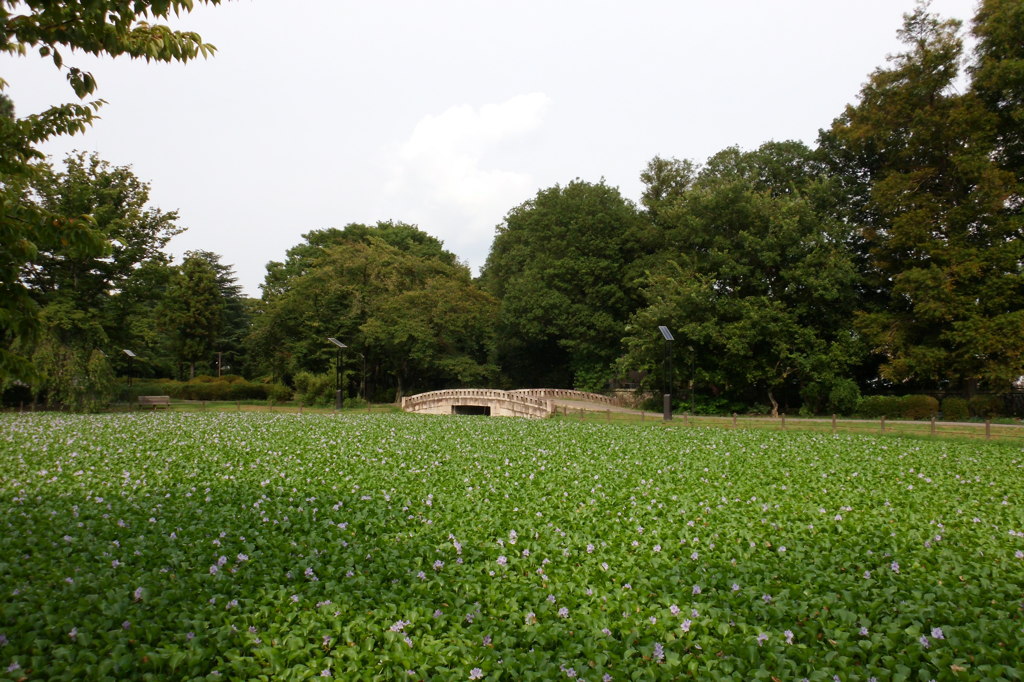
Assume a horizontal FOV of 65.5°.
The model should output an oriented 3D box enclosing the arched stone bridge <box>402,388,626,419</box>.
[{"bbox_3d":[-0.254,3.363,43.200,10.380,1.600,6.200,-2,-4,39],"label":"arched stone bridge"}]

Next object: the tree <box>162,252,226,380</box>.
[{"bbox_3d":[-29.513,-1.580,74.000,5.700,13.400,5.700,0,-3,0],"label":"tree"}]

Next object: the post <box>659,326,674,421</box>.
[{"bbox_3d":[6.572,1.380,33.800,0.420,4.000,0.700,2,-3,-34],"label":"post"}]

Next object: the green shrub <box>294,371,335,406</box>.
[{"bbox_3d":[-12.776,3.040,51.500,2.700,2.300,2.300,0,-3,-6],"label":"green shrub"}]

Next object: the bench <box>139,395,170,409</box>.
[{"bbox_3d":[-20.118,3.506,44.800,1.650,0.800,0.600,0,-3,-7],"label":"bench"}]

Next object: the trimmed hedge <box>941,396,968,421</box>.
[{"bbox_3d":[19.010,2.889,34.200,1.050,1.050,1.000,-2,-3,32],"label":"trimmed hedge"}]

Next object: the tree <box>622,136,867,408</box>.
[{"bbox_3d":[11.050,-2.974,38.500,11.000,13.200,10.000,-1,-3,18],"label":"tree"}]

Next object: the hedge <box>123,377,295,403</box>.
[{"bbox_3d":[-23.175,3.599,60.000,12.500,1.800,3.000,0,-3,-3],"label":"hedge"}]

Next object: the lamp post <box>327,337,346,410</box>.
[{"bbox_3d":[-9.743,1.843,44.400,0.450,4.000,0.800,3,-4,-45],"label":"lamp post"}]

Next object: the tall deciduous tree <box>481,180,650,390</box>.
[{"bbox_3d":[3.898,-3.570,58.000,12.000,16.200,11.500,0,-3,0],"label":"tall deciduous tree"}]

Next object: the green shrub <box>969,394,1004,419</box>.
[{"bbox_3d":[20.861,2.891,35.000,1.400,1.050,1.150,-2,-3,32],"label":"green shrub"}]

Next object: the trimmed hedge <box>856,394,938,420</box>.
[{"bbox_3d":[17.094,2.938,35.300,3.100,1.100,1.300,-2,-3,32],"label":"trimmed hedge"}]

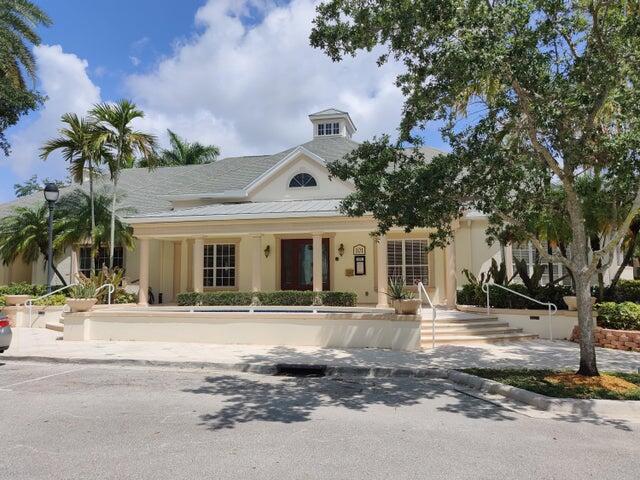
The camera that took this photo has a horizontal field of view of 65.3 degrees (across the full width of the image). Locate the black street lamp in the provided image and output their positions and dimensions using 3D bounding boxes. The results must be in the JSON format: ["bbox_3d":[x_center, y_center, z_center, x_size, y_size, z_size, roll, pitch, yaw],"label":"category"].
[{"bbox_3d":[-9.264,0.149,17.184,0.500,4.287,0.500,-1,-5,13],"label":"black street lamp"}]

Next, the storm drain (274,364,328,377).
[{"bbox_3d":[-0.340,2.444,9.370,1.000,0.190,0.200,-1,-5,13],"label":"storm drain"}]

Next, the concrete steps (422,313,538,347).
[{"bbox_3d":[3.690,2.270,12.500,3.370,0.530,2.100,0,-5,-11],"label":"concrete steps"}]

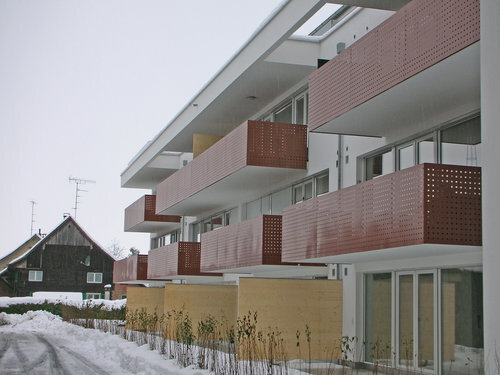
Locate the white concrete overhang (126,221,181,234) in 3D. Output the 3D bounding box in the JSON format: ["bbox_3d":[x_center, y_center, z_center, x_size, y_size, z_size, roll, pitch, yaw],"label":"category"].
[{"bbox_3d":[-5.394,2.154,48.189,1.888,0.250,7.128,3,-8,-15],"label":"white concrete overhang"}]

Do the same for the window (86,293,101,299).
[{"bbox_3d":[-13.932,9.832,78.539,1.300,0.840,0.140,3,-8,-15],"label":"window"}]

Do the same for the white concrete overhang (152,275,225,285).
[{"bbox_3d":[-2.975,3.931,38.914,1.888,0.250,7.524,3,-8,-15],"label":"white concrete overhang"}]

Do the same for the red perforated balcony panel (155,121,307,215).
[{"bbox_3d":[-1.241,-0.363,32.891,1.861,1.320,15.444,3,-8,-15],"label":"red perforated balcony panel"}]

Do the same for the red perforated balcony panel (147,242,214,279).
[{"bbox_3d":[-2.974,3.321,38.990,1.914,1.320,7.524,3,-8,-15],"label":"red perforated balcony panel"}]

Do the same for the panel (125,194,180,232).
[{"bbox_3d":[-5.393,1.544,48.265,1.914,1.320,7.128,3,-8,-15],"label":"panel"}]

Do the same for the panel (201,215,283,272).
[{"bbox_3d":[0.231,1.898,27.501,1.914,1.320,7.524,3,-8,-15],"label":"panel"}]

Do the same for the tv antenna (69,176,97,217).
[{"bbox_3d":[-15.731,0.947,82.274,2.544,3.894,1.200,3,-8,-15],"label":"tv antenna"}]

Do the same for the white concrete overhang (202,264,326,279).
[{"bbox_3d":[0.230,2.508,27.425,1.888,0.250,7.524,3,-8,-15],"label":"white concrete overhang"}]

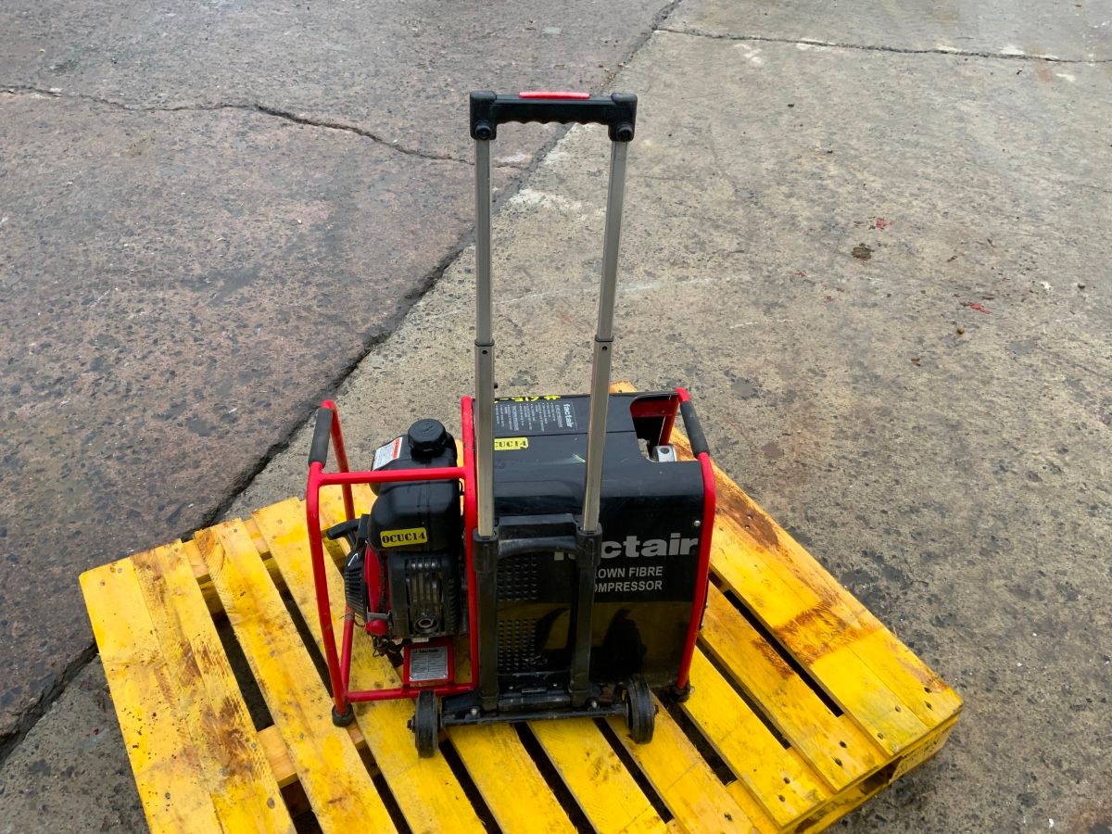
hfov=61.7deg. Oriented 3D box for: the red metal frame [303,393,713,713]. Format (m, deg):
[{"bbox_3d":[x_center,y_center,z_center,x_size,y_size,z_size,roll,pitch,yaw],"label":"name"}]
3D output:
[{"bbox_3d":[-0.074,0.194,1.492,0.575,0.450,0.352,-2,40,-5],"label":"red metal frame"}]

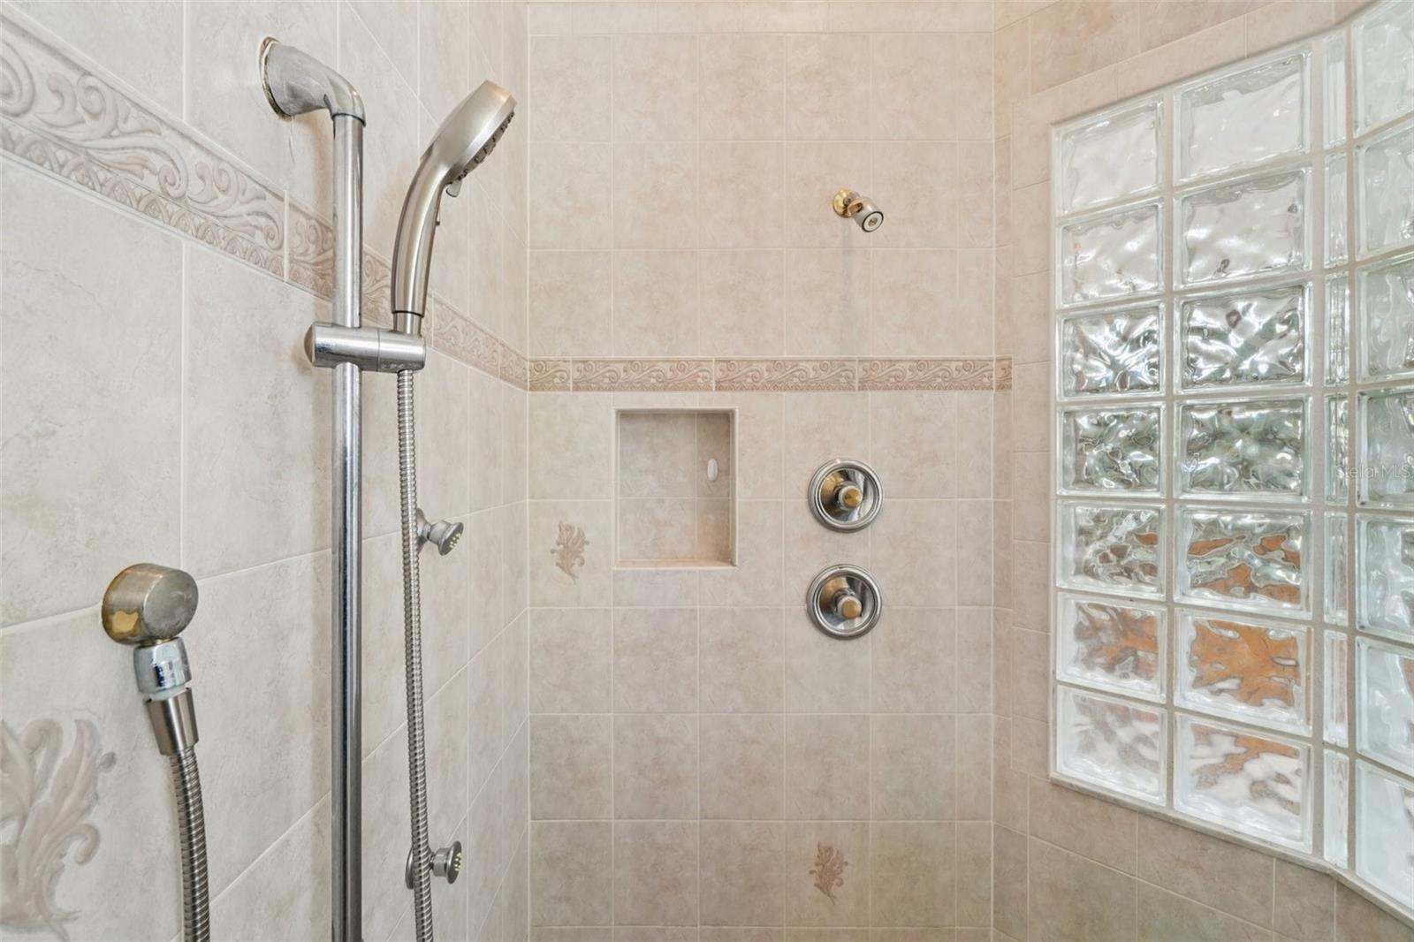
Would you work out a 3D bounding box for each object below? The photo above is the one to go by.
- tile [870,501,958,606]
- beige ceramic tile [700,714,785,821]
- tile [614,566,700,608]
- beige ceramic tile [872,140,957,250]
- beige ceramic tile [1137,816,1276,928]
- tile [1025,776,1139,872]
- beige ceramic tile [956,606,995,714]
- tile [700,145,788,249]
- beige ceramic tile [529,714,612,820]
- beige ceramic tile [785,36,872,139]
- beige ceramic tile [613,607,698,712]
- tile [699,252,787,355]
[{"bbox_3d":[0.489,0.195,1.390,0.200,0.250,0.009,0,0,0],"label":"tile"},{"bbox_3d":[0.084,0.702,1.398,0.200,0.250,0.010,0,0,0],"label":"beige ceramic tile"},{"bbox_3d":[-0.121,0.277,1.400,0.201,0.093,0.010,0,1,0],"label":"tile"},{"bbox_3d":[0.487,-0.646,1.387,0.200,0.250,0.009,0,0,0],"label":"beige ceramic tile"},{"bbox_3d":[0.946,0.758,1.125,0.200,0.137,0.009,0,0,44],"label":"beige ceramic tile"},{"bbox_3d":[0.805,0.761,1.270,0.200,0.133,0.010,0,0,45],"label":"tile"},{"bbox_3d":[0.630,0.446,1.387,0.083,0.248,0.010,0,0,0],"label":"beige ceramic tile"},{"bbox_3d":[0.083,-0.648,1.391,0.200,0.250,0.010,0,0,0],"label":"tile"},{"bbox_3d":[-0.318,0.697,1.387,0.193,0.249,0.010,0,0,0],"label":"beige ceramic tile"},{"bbox_3d":[0.286,-0.901,1.389,0.200,0.250,0.010,0,0,0],"label":"beige ceramic tile"},{"bbox_3d":[-0.121,0.452,1.403,0.201,0.253,0.010,0,1,0],"label":"beige ceramic tile"},{"bbox_3d":[0.083,-0.393,1.387,0.200,0.248,0.010,0,0,0],"label":"tile"}]

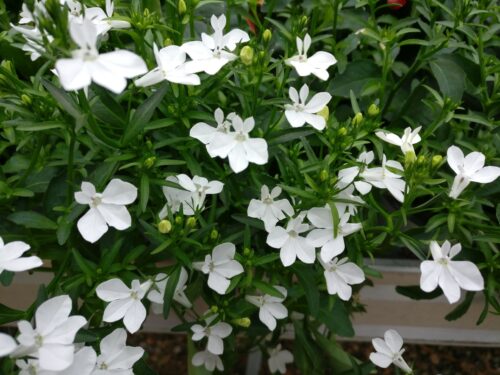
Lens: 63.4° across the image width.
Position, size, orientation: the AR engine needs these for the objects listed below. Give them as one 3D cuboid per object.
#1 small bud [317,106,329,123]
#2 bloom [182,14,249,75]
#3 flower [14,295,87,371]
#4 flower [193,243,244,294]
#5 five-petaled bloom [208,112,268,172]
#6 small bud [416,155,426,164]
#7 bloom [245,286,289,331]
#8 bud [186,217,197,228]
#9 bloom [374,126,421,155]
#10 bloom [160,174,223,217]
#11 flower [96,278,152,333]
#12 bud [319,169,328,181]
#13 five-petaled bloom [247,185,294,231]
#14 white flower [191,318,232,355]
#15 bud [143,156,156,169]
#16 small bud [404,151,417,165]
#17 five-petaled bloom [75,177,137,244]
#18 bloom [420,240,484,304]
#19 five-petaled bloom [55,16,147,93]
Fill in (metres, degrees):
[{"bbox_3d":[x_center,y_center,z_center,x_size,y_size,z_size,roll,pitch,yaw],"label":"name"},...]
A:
[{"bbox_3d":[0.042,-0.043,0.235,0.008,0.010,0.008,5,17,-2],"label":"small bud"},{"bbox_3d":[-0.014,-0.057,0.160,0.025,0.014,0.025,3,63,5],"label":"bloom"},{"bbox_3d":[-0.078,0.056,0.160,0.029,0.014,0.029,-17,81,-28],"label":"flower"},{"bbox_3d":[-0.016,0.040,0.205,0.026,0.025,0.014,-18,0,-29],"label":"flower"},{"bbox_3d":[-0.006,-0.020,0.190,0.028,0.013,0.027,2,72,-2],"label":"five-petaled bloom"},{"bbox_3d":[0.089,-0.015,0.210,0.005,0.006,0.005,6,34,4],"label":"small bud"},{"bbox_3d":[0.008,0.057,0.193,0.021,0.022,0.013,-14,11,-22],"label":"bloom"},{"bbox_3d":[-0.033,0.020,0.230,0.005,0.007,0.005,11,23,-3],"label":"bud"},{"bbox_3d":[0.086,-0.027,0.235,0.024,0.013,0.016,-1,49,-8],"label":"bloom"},{"bbox_3d":[-0.026,0.004,0.182,0.027,0.015,0.020,0,49,-4],"label":"bloom"},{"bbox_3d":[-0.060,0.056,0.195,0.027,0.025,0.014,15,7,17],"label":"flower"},{"bbox_3d":[0.033,-0.006,0.182,0.004,0.005,0.004,0,21,0],"label":"bud"},{"bbox_3d":[0.009,0.009,0.182,0.021,0.021,0.012,0,-3,0],"label":"five-petaled bloom"},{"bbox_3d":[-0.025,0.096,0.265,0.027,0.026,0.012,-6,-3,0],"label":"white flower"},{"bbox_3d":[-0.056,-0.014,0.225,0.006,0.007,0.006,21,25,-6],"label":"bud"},{"bbox_3d":[0.067,-0.013,0.168,0.005,0.006,0.005,-6,21,0],"label":"small bud"},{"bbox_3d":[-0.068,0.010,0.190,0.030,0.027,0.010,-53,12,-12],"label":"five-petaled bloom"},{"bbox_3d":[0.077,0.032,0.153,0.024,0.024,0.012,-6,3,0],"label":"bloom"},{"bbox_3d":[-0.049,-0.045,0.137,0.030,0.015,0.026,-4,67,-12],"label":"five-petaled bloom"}]

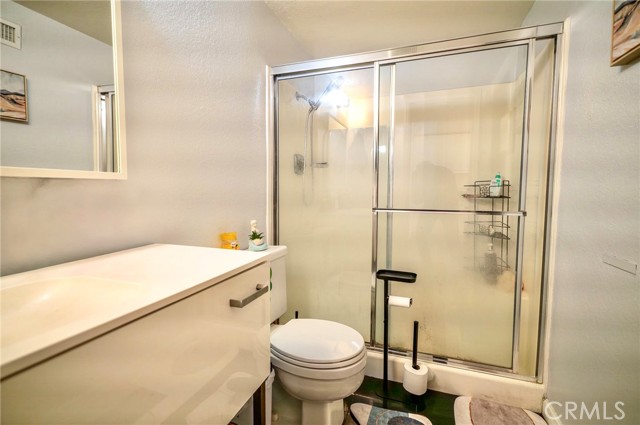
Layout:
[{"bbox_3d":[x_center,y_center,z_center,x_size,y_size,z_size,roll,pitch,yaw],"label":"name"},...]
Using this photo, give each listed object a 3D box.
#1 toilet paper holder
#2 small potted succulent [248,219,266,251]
[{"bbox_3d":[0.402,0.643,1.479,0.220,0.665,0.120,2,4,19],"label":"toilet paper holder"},{"bbox_3d":[-0.325,0.115,1.479,0.086,0.162,0.088,2,4,19],"label":"small potted succulent"}]

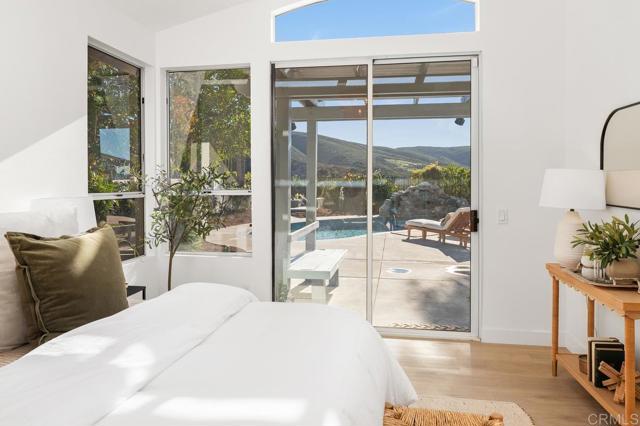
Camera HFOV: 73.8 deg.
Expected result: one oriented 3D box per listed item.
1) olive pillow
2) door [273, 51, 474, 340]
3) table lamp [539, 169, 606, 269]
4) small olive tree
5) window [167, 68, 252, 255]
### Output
[{"bbox_3d":[-1.178,0.306,2.080,0.180,0.490,0.500,-28,-9,22],"label":"olive pillow"},{"bbox_3d":[0.460,-0.135,3.717,1.780,2.370,0.110,0,1,8],"label":"door"},{"bbox_3d":[1.617,0.041,2.725,0.380,0.620,0.380,0,1,8],"label":"table lamp"},{"bbox_3d":[-1.073,0.344,3.509,0.680,1.440,0.640,0,1,8],"label":"small olive tree"},{"bbox_3d":[-1.029,-0.487,3.953,0.820,1.720,0.110,0,1,8],"label":"window"}]

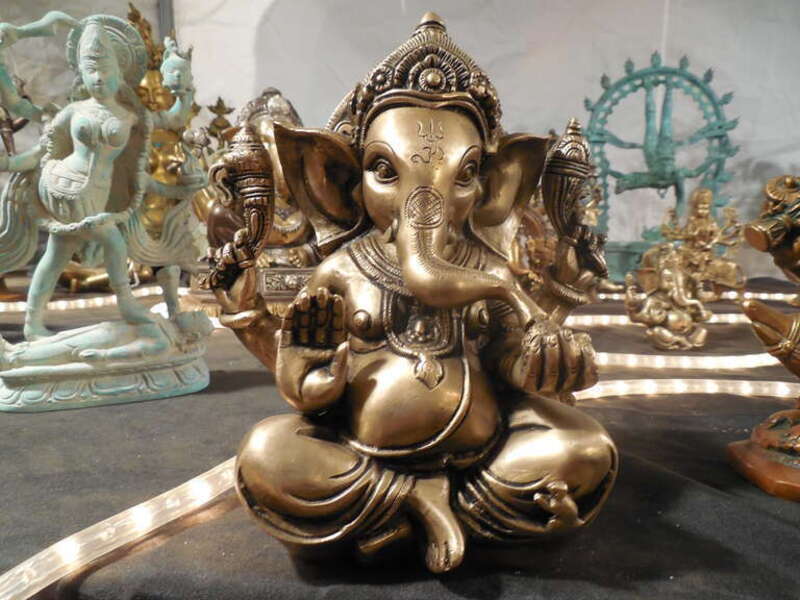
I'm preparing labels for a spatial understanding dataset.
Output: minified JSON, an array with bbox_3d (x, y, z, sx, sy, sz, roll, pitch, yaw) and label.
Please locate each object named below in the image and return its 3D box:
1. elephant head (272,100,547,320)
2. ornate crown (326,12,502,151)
[{"bbox_3d":[0.005,-0.037,0.238,0.110,0.084,0.066,-1,8,-11],"label":"elephant head"},{"bbox_3d":[0.006,-0.089,0.238,0.066,0.052,0.060,-1,8,-11],"label":"ornate crown"}]

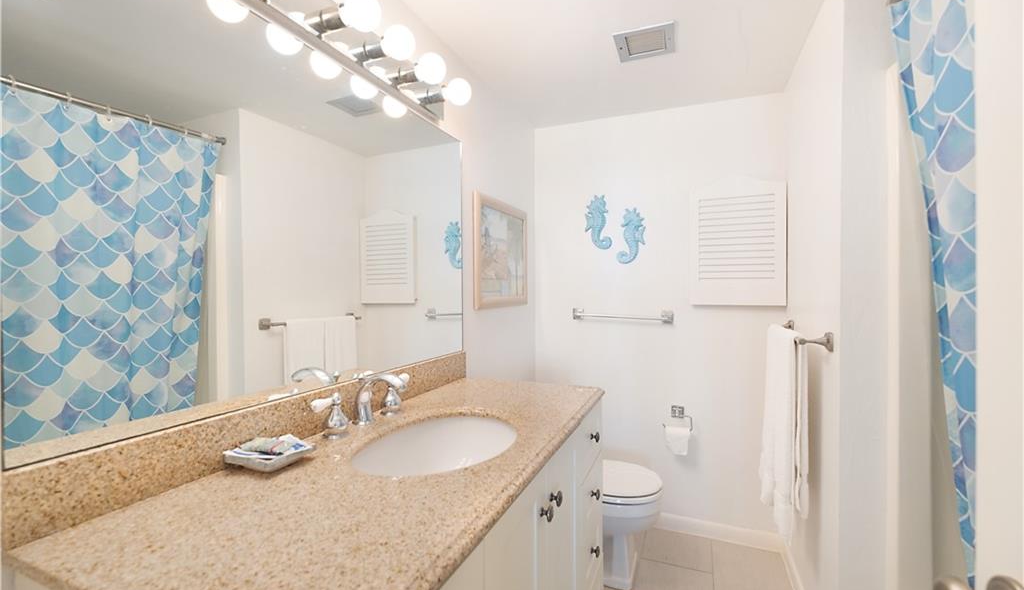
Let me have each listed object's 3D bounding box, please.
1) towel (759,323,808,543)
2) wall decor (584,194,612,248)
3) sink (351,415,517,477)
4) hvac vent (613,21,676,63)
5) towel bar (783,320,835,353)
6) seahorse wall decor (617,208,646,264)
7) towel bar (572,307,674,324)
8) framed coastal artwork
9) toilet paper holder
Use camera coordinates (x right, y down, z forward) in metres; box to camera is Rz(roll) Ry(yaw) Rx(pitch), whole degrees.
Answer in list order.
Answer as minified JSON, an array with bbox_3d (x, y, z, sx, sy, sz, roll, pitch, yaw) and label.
[{"bbox_3d":[1.017,0.489,1.623,0.084,0.720,0.535,0,0,23],"label":"towel"},{"bbox_3d":[0.472,-0.396,2.320,0.150,0.302,0.026,0,0,23],"label":"wall decor"},{"bbox_3d":[-0.163,0.424,0.981,0.355,0.165,0.450,0,0,23],"label":"sink"},{"bbox_3d":[0.500,-0.946,1.600,0.208,0.018,0.205,0,0,23],"label":"hvac vent"},{"bbox_3d":[1.062,0.142,1.607,0.095,0.062,0.650,0,0,23],"label":"towel bar"},{"bbox_3d":[0.631,-0.311,2.252,0.153,0.303,0.026,0,0,23],"label":"seahorse wall decor"},{"bbox_3d":[0.574,0.114,2.252,0.520,0.062,0.075,0,0,23],"label":"towel bar"},{"bbox_3d":[-0.034,-0.186,2.042,0.024,0.487,0.575,0,0,23],"label":"framed coastal artwork"},{"bbox_3d":[0.834,0.612,2.138,0.138,0.122,0.085,0,0,23],"label":"toilet paper holder"}]

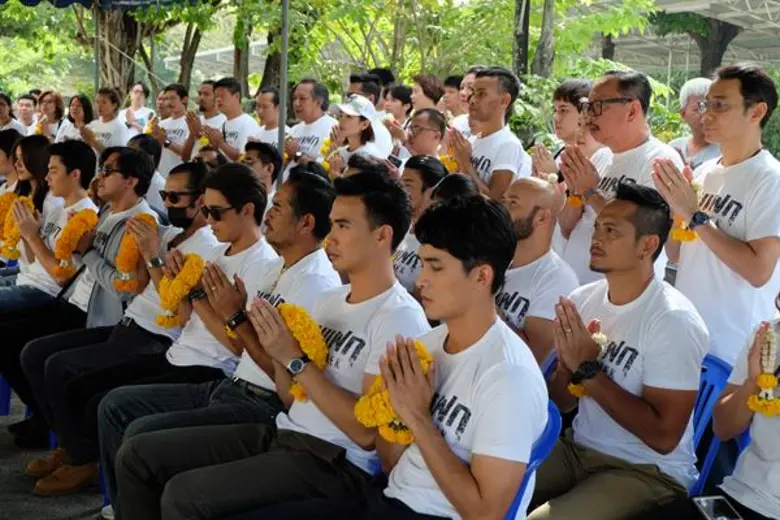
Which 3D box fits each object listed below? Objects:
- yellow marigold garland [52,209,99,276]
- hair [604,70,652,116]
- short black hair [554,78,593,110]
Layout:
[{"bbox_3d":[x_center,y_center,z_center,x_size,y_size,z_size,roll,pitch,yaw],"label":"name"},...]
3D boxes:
[{"bbox_3d":[-1.309,-0.073,4.600,0.130,0.280,0.160,-4,9,-30],"label":"yellow marigold garland"},{"bbox_3d":[0.766,-0.535,3.550,0.175,0.155,0.170,-2,9,-22],"label":"hair"},{"bbox_3d":[0.742,-0.638,4.430,0.200,0.170,0.180,-2,8,-37],"label":"short black hair"}]

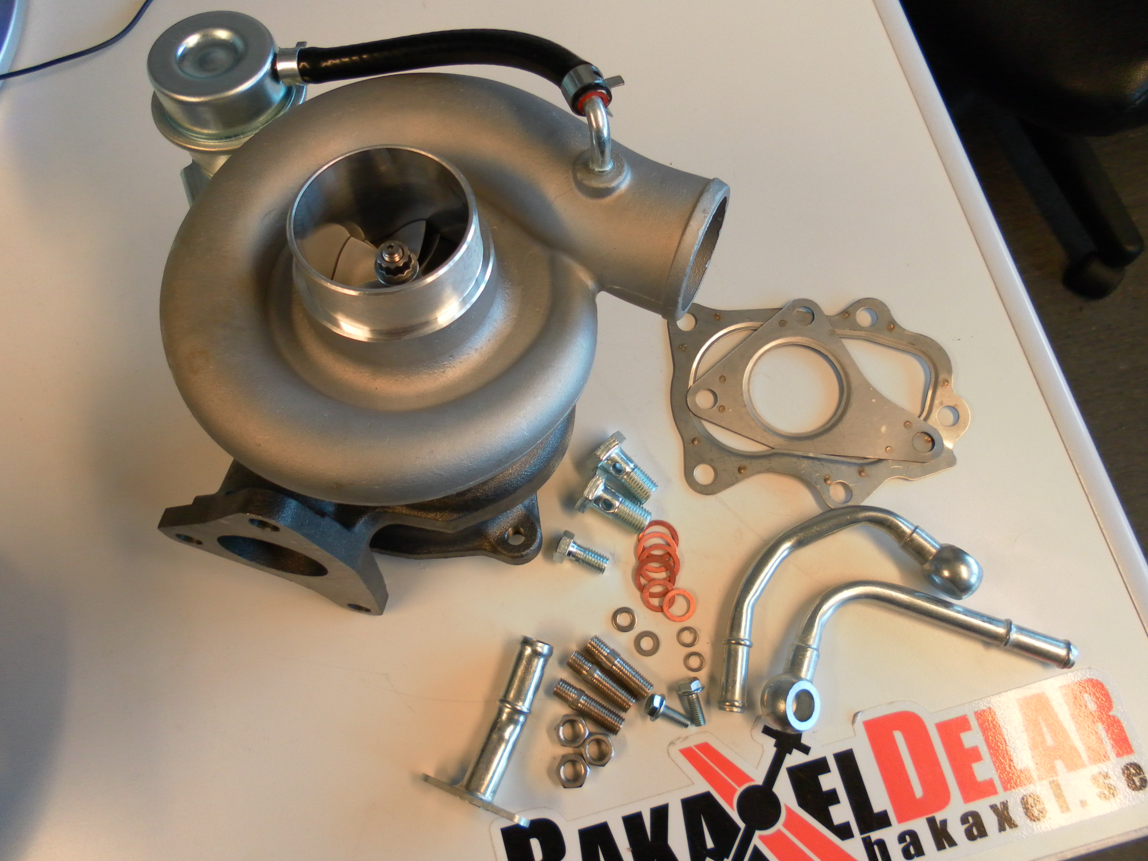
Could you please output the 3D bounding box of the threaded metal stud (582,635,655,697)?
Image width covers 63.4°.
[{"bbox_3d":[0.021,0.111,0.434,0.035,0.010,0.010,39,77,11],"label":"threaded metal stud"}]

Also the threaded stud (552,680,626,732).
[{"bbox_3d":[0.007,0.128,0.429,0.035,0.010,0.010,31,76,10],"label":"threaded stud"}]

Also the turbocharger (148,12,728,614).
[{"bbox_3d":[-0.071,-0.042,0.391,0.245,0.185,0.220,9,73,4],"label":"turbocharger"}]

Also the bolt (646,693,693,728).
[{"bbox_3d":[0.043,0.131,0.428,0.021,0.013,0.013,29,75,-1],"label":"bolt"}]

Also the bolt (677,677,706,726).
[{"bbox_3d":[0.056,0.126,0.429,0.013,0.013,0.021,-15,84,-4],"label":"bolt"}]

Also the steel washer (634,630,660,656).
[{"bbox_3d":[0.035,0.101,0.442,0.012,0.001,0.012,0,73,1],"label":"steel washer"}]

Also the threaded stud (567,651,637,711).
[{"bbox_3d":[0.013,0.117,0.432,0.035,0.010,0.010,36,77,11],"label":"threaded stud"}]

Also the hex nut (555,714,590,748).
[{"bbox_3d":[-0.001,0.138,0.427,0.016,0.008,0.014,5,73,2],"label":"hex nut"}]

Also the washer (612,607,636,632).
[{"bbox_3d":[0.024,0.090,0.445,0.012,0.002,0.012,0,73,1],"label":"washer"}]

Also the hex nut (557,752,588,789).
[{"bbox_3d":[0.000,0.155,0.422,0.016,0.008,0.014,-4,73,0],"label":"hex nut"}]

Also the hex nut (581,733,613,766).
[{"bbox_3d":[0.011,0.146,0.425,0.016,0.008,0.014,5,73,2],"label":"hex nut"}]

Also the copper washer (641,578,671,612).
[{"bbox_3d":[0.041,0.080,0.447,0.016,0.001,0.016,0,73,1],"label":"copper washer"}]

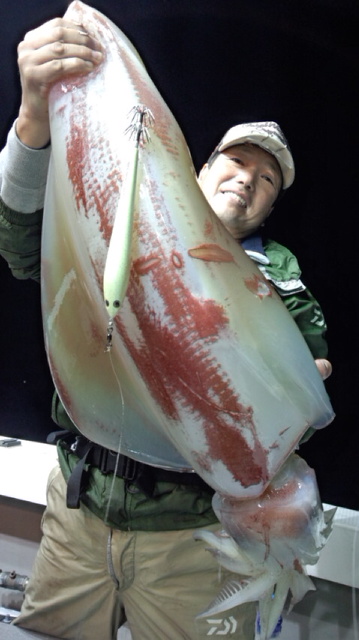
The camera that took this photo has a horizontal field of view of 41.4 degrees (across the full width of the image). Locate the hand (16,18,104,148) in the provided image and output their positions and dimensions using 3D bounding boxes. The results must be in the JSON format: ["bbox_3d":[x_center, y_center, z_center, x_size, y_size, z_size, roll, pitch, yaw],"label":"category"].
[{"bbox_3d":[-0.160,-0.316,0.640,0.110,0.160,0.090,1,13,-9],"label":"hand"}]

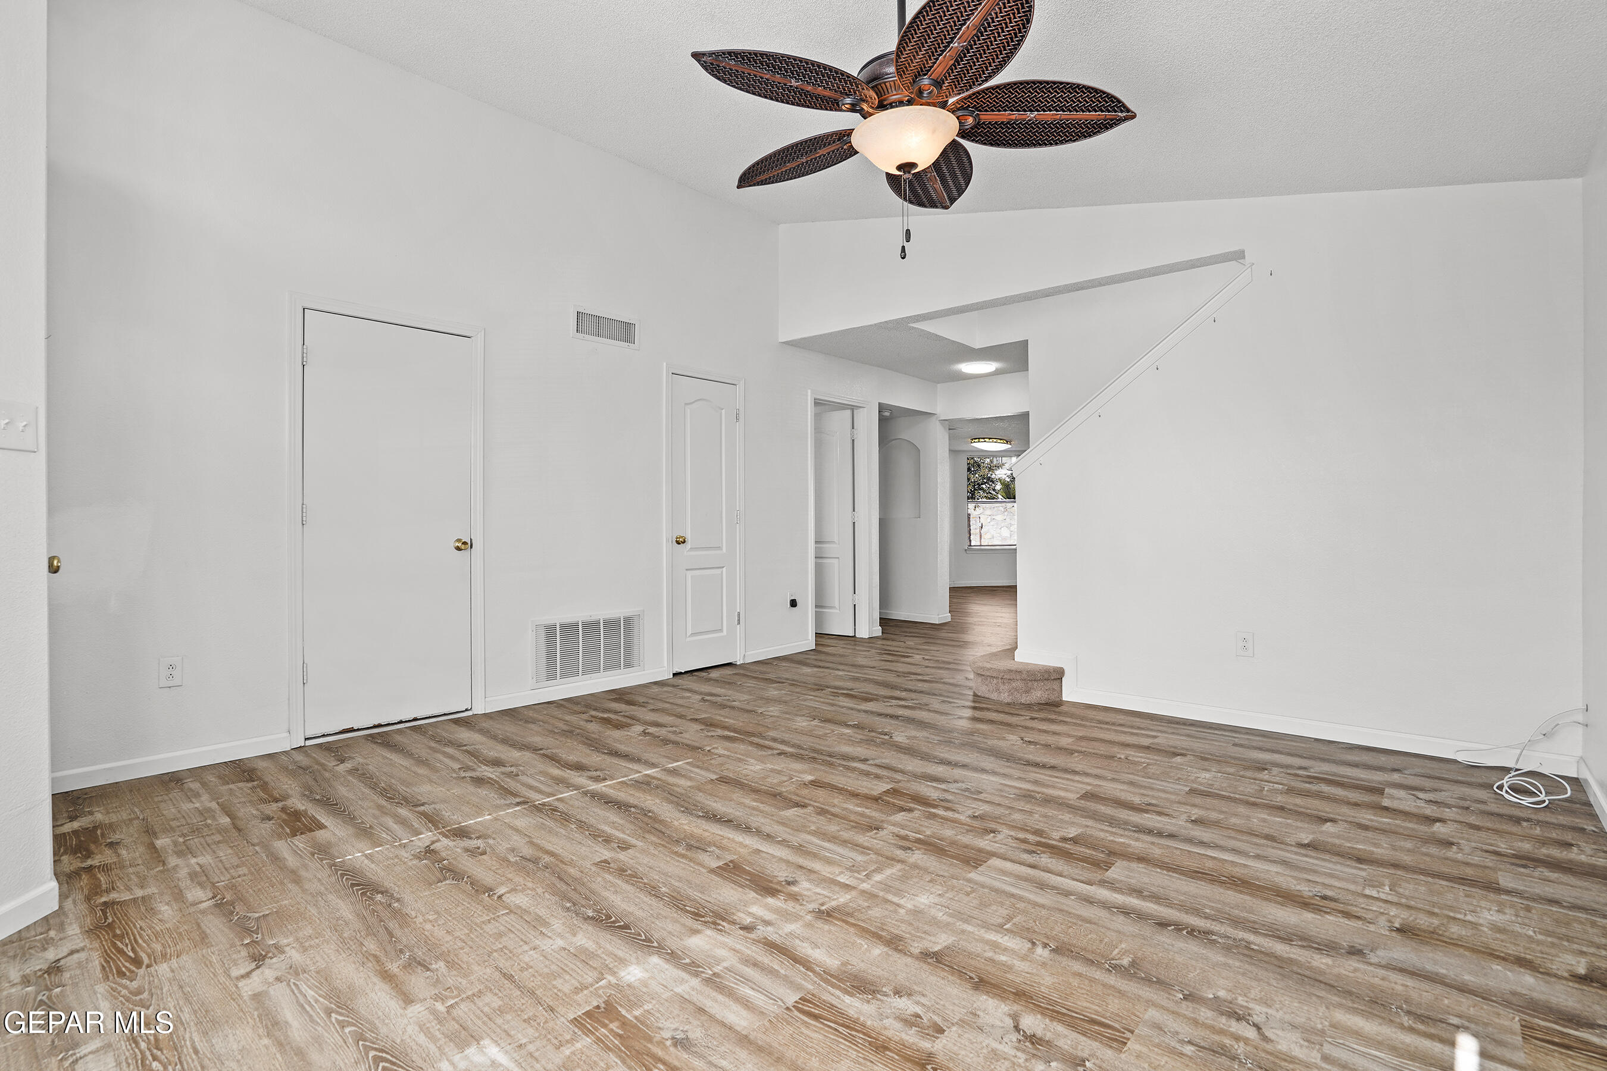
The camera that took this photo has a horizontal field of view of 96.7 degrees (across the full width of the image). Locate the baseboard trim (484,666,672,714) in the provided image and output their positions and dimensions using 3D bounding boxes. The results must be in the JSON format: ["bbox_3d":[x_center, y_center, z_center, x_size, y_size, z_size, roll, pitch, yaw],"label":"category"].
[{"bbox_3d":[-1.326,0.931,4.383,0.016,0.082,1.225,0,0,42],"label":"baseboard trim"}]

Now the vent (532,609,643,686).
[{"bbox_3d":[-1.323,0.692,4.383,0.020,0.410,0.780,0,0,42],"label":"vent"}]

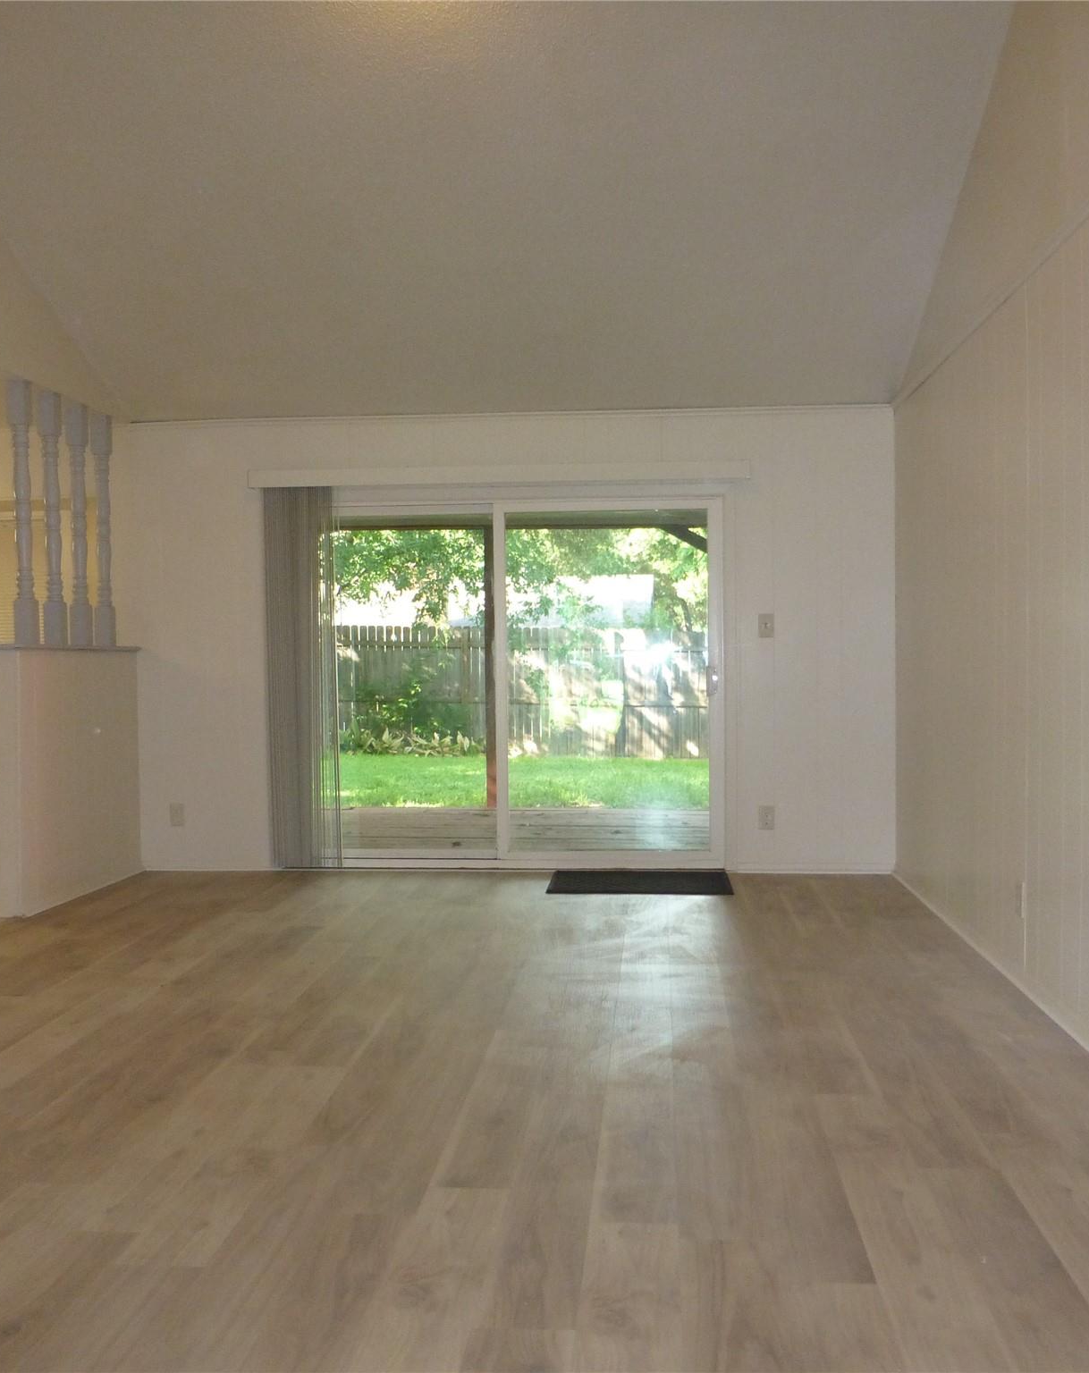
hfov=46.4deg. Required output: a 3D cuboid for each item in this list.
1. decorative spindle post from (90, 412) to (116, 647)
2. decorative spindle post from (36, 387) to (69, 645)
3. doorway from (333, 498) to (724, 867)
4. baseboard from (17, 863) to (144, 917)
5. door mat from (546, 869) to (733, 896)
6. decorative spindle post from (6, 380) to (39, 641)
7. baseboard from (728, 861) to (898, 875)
[{"bbox_3d":[-2.374,-0.841,6.856,0.080,1.236,0.080,0,2,5],"label":"decorative spindle post"},{"bbox_3d":[-2.426,-0.824,6.269,0.080,1.236,0.080,0,2,5],"label":"decorative spindle post"},{"bbox_3d":[-0.243,-0.005,6.929,2.426,1.989,0.110,0,2,5],"label":"doorway"},{"bbox_3d":[-2.318,1.016,6.462,0.018,0.060,1.234,0,2,7],"label":"baseboard"},{"bbox_3d":[0.495,1.012,6.559,0.920,0.012,0.595,0,2,5],"label":"door mat"},{"bbox_3d":[-2.451,-0.815,5.983,0.080,1.236,0.080,0,2,5],"label":"decorative spindle post"},{"bbox_3d":[1.427,0.970,6.777,0.875,0.068,0.018,0,2,5],"label":"baseboard"}]

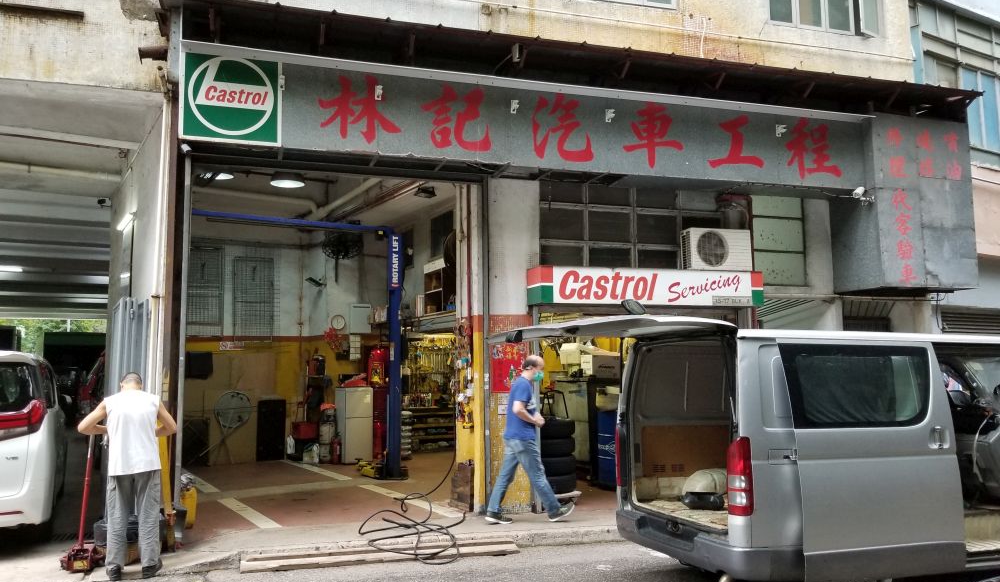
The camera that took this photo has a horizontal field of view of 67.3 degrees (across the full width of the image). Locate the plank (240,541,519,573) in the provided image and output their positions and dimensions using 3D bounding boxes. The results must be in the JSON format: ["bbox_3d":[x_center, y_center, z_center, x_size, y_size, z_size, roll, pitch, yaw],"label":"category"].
[{"bbox_3d":[-0.979,2.293,6.452,2.379,0.049,0.237,1,-6,-17],"label":"plank"}]

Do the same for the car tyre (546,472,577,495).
[{"bbox_3d":[0.606,2.285,8.906,0.640,0.214,0.640,-1,-6,0],"label":"car tyre"}]

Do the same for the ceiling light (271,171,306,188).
[{"bbox_3d":[-2.723,-1.457,9.676,0.430,0.174,0.430,1,-6,-17],"label":"ceiling light"}]

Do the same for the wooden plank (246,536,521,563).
[{"bbox_3d":[-1.006,2.296,6.636,2.341,0.061,0.130,1,-6,-17],"label":"wooden plank"}]

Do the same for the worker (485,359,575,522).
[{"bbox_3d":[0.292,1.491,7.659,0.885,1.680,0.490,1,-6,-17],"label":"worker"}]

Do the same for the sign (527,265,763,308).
[{"bbox_3d":[1.708,-0.014,8.664,2.783,0.408,0.432,1,-6,-17],"label":"sign"}]

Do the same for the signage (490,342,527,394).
[{"bbox_3d":[0.112,0.840,8.307,0.444,0.598,0.015,1,-6,-17],"label":"signage"}]

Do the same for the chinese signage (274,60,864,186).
[{"bbox_3d":[1.150,-1.736,8.327,6.946,0.871,0.200,1,-6,-17],"label":"chinese signage"}]

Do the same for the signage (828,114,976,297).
[{"bbox_3d":[5.108,-1.032,9.589,1.432,2.091,0.841,1,-6,-17],"label":"signage"}]

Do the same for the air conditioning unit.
[{"bbox_3d":[2.605,-0.462,9.059,0.826,0.520,0.258,1,-6,-17],"label":"air conditioning unit"}]

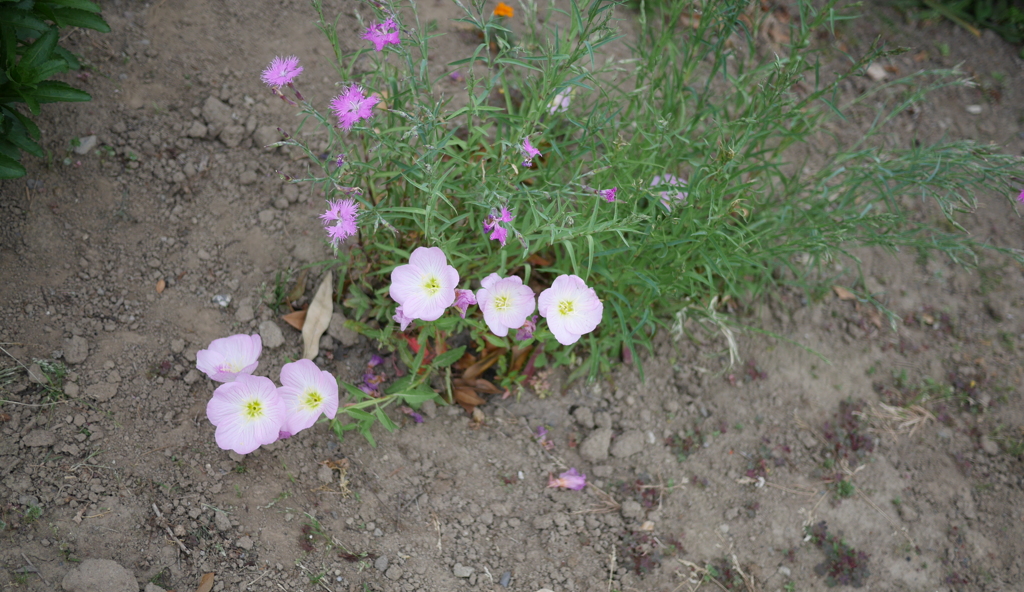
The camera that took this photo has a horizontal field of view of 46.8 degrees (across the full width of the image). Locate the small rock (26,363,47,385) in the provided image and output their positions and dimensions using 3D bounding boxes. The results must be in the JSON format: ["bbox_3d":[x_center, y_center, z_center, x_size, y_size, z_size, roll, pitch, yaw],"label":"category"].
[{"bbox_3d":[-0.376,0.061,0.936,0.015,0.010,0.018,0,57,-21],"label":"small rock"}]

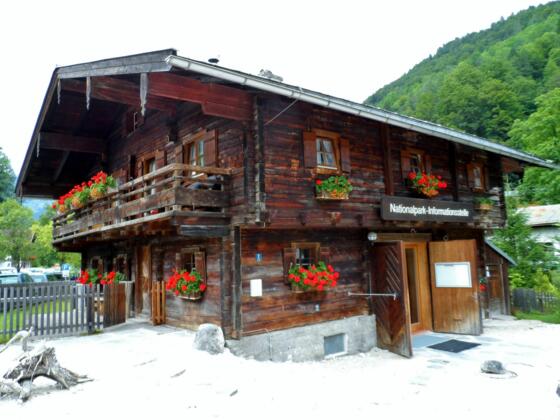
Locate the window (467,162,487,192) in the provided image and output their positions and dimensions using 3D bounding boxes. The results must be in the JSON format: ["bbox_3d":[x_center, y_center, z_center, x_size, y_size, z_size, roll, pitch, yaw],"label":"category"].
[{"bbox_3d":[5.965,-0.985,11.713,1.120,0.820,0.130,2,-7,-38],"label":"window"}]

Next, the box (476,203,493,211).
[{"bbox_3d":[6.116,-0.106,11.581,0.780,0.240,0.250,2,-7,-38],"label":"box"}]

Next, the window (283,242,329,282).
[{"bbox_3d":[0.516,0.968,7.186,1.050,0.720,0.130,2,-7,-38],"label":"window"}]

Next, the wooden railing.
[{"bbox_3d":[-4.421,0.197,10.463,1.148,0.838,9.322,3,-7,-41],"label":"wooden railing"}]

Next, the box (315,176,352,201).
[{"bbox_3d":[1.043,-0.407,7.534,0.756,0.392,0.320,3,-7,-41],"label":"box"}]

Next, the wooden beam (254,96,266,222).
[{"bbox_3d":[-0.341,-0.866,6.794,0.150,2.232,0.150,3,-7,-41],"label":"wooden beam"}]

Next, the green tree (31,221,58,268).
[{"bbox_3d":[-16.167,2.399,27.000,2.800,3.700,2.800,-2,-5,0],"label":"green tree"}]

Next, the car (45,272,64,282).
[{"bbox_3d":[-18.074,5.736,31.230,1.800,1.500,4.300,-1,-6,-13],"label":"car"}]

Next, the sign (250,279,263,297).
[{"bbox_3d":[-0.388,1.290,6.460,0.210,0.290,0.020,2,-7,-38],"label":"sign"}]

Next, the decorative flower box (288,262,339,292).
[{"bbox_3d":[0.695,1.362,7.947,1.055,0.541,0.420,3,-7,-41],"label":"decorative flower box"}]

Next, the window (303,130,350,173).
[{"bbox_3d":[0.985,-1.165,7.820,1.250,0.800,0.130,2,-7,-38],"label":"window"}]

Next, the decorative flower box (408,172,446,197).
[{"bbox_3d":[3.725,-0.604,9.845,1.215,0.541,0.420,3,-7,-41],"label":"decorative flower box"}]

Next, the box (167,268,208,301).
[{"bbox_3d":[-1.954,1.526,8.066,0.420,0.600,0.975,3,-7,-41],"label":"box"}]

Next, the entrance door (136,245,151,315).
[{"bbox_3d":[-3.483,1.798,9.976,0.130,1.780,0.900,2,-7,-38],"label":"entrance door"}]

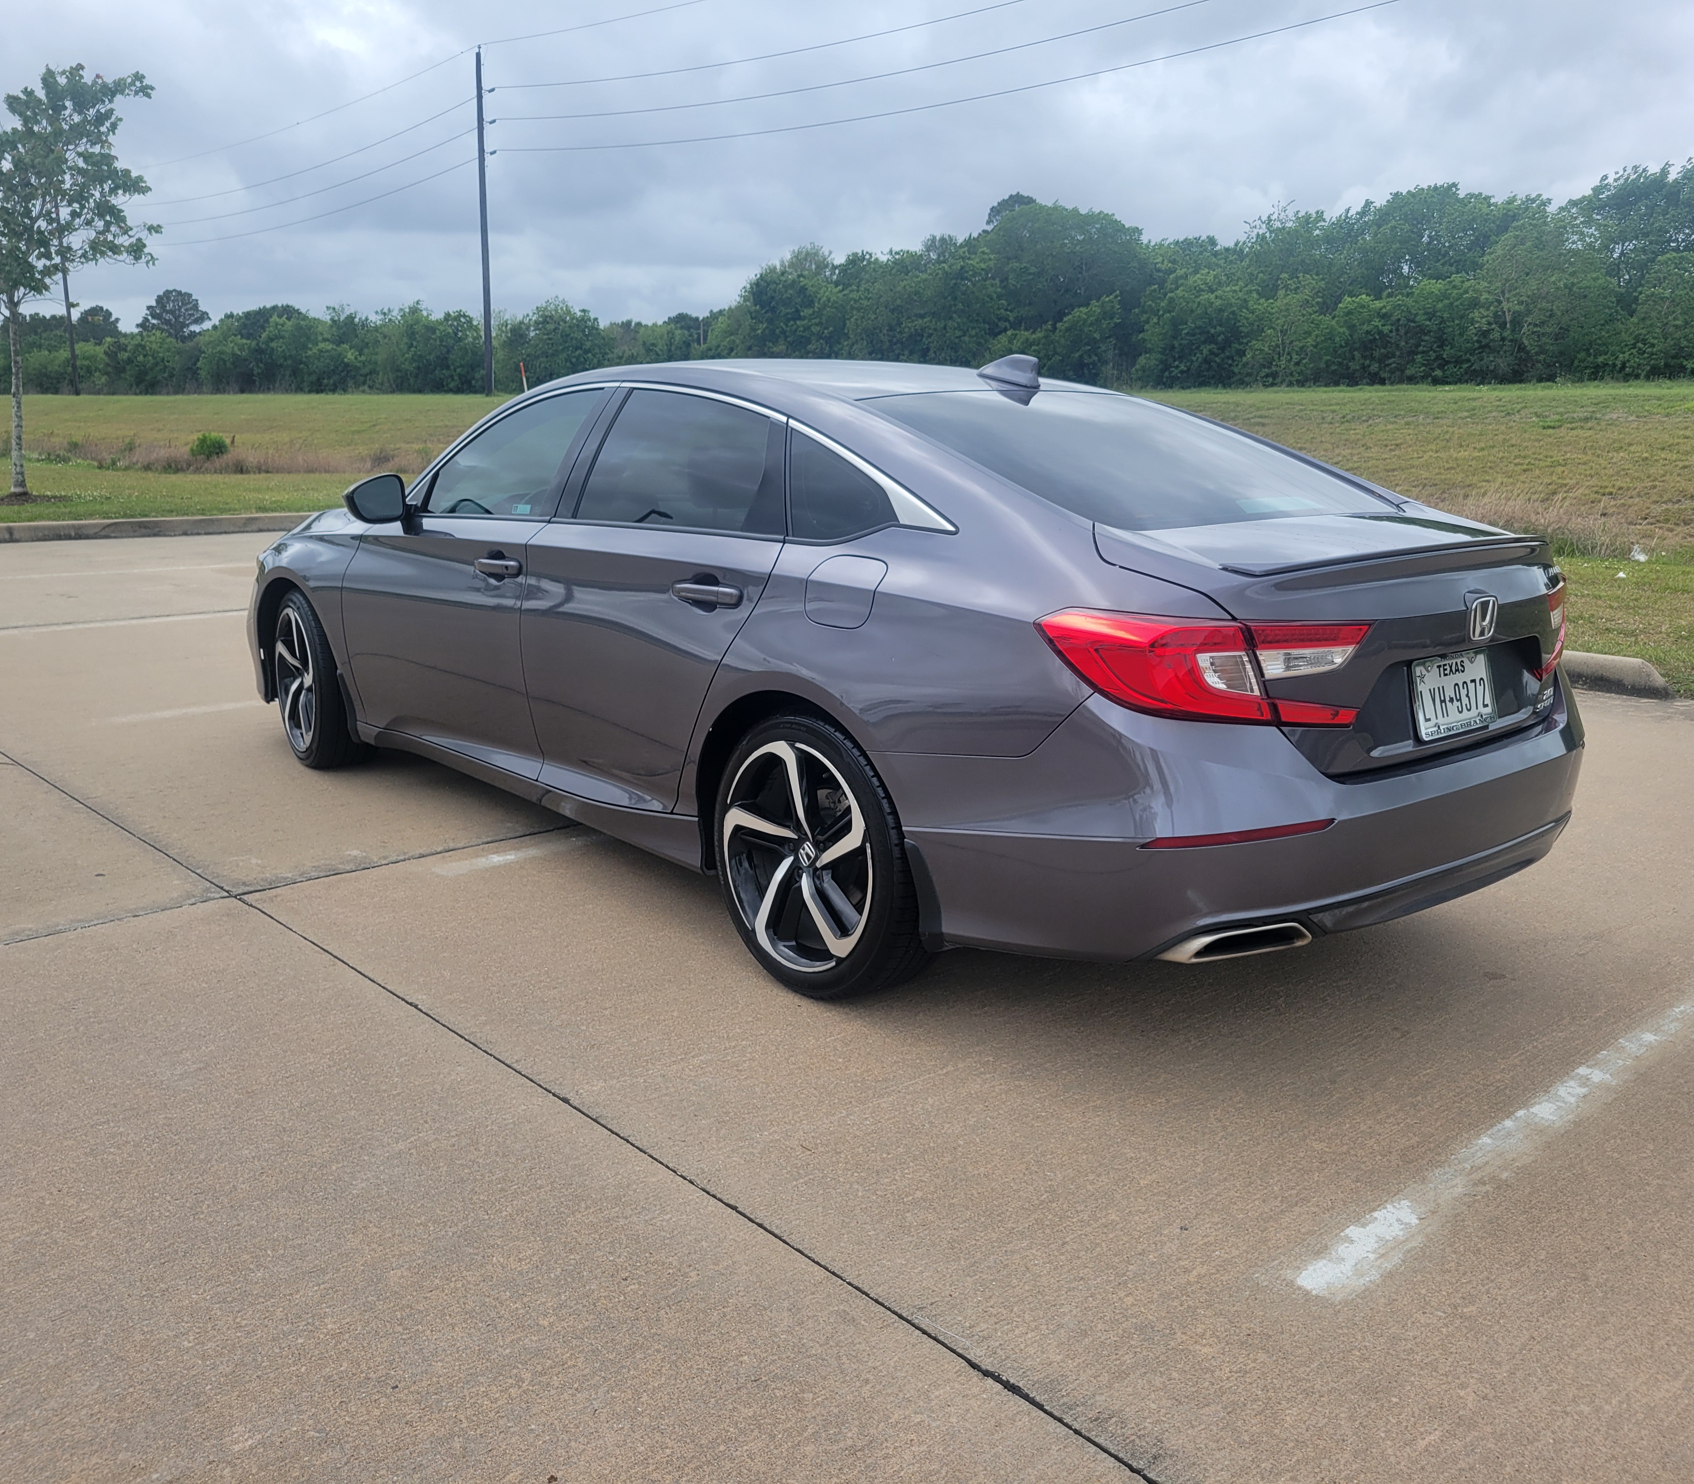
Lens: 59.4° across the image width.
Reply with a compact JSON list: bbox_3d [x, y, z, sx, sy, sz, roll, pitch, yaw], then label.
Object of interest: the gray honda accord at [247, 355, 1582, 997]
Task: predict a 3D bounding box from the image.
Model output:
[{"bbox_3d":[-0.303,-0.482,4.705,1.910,1.450,4.880,-10,16,-40],"label":"gray honda accord"}]

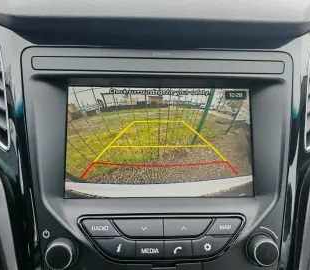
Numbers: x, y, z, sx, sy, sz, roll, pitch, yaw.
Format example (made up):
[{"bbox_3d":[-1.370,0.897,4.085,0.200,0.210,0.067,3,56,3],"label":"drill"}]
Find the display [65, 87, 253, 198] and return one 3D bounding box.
[{"bbox_3d":[0.005,0.006,0.227,0.155,0.092,0.010,0,-6,-3],"label":"display"}]

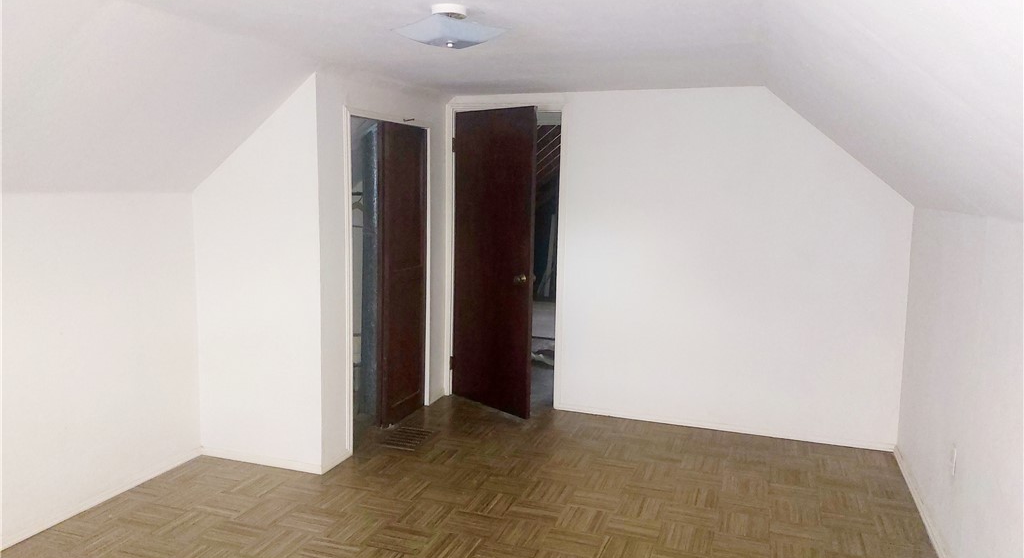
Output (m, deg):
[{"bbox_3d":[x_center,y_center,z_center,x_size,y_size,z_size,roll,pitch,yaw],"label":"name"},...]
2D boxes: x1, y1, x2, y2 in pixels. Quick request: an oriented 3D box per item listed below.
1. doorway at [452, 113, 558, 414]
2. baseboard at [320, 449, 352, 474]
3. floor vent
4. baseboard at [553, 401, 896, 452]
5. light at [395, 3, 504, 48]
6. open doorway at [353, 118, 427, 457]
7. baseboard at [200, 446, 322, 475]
[{"bbox_3d":[-0.039,-0.128,4.987,0.790,2.030,0.120,4,8,20],"label":"doorway"},{"bbox_3d":[-0.954,0.989,3.876,0.016,0.052,0.305,4,8,20],"label":"baseboard"},{"bbox_3d":[-0.630,0.962,4.298,0.220,0.012,0.350,4,8,20],"label":"floor vent"},{"bbox_3d":[1.281,0.942,4.563,2.110,0.052,0.016,4,8,20],"label":"baseboard"},{"bbox_3d":[-0.219,-0.893,2.518,0.315,0.135,0.315,-5,9,-38],"label":"light"},{"bbox_3d":[-0.778,0.009,4.359,0.120,1.880,0.930,4,8,20],"label":"open doorway"},{"bbox_3d":[-1.369,0.984,3.856,0.773,0.052,0.016,4,8,20],"label":"baseboard"}]

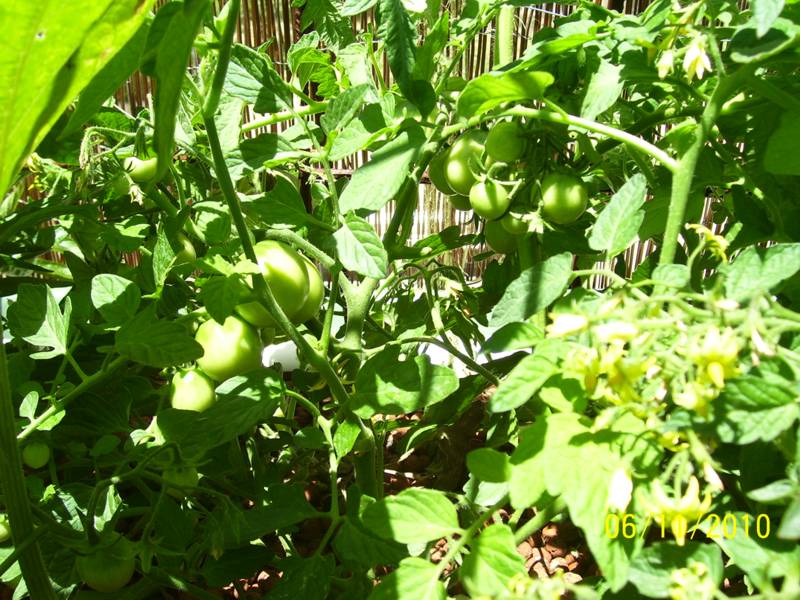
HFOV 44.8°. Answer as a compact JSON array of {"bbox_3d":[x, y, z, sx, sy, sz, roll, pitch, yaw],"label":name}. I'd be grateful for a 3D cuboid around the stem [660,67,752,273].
[{"bbox_3d":[0.189,-0.082,0.623,0.025,0.145,0.015,19,38,11],"label":"stem"}]

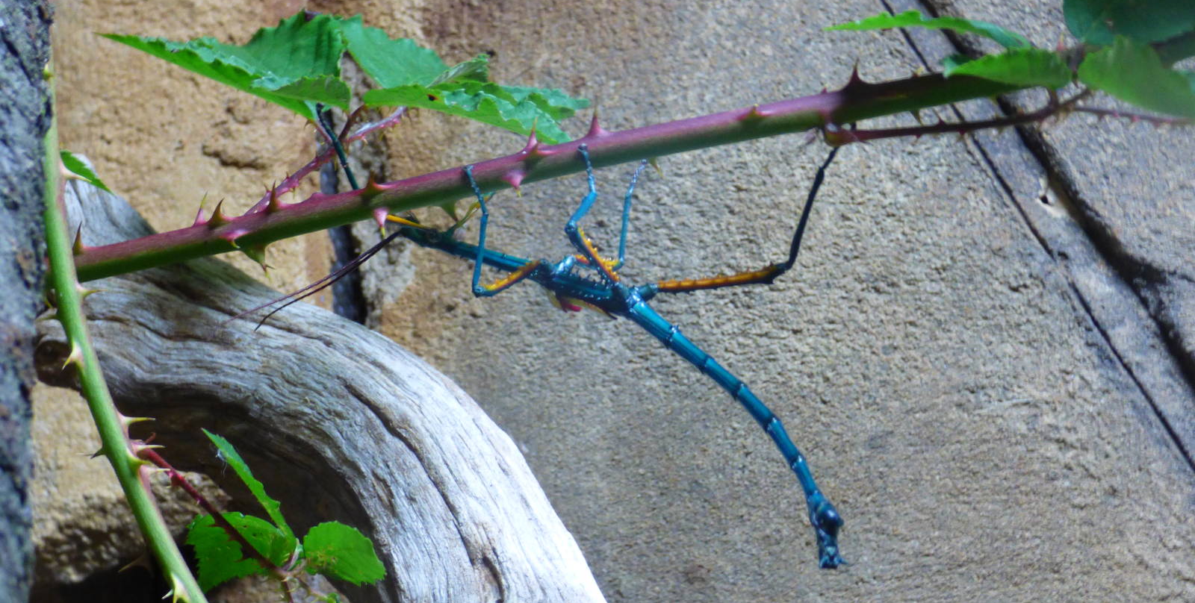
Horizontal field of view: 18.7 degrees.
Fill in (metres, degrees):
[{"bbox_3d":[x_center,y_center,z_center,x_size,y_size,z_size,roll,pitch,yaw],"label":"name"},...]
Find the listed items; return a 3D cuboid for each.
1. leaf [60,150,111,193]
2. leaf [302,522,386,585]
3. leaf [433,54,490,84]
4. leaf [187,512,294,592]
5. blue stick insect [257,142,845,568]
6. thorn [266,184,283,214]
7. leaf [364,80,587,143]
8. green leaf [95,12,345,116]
[{"bbox_3d":[-0.122,-0.031,0.860,0.013,0.010,0.010,0,0,0],"label":"leaf"},{"bbox_3d":[-0.059,0.059,0.850,0.019,0.015,0.009,0,0,0],"label":"leaf"},{"bbox_3d":[-0.032,-0.055,0.865,0.013,0.007,0.010,0,0,0],"label":"leaf"},{"bbox_3d":[-0.084,0.059,0.855,0.026,0.018,0.012,0,0,0],"label":"leaf"},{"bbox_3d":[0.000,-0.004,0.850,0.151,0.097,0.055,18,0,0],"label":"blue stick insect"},{"bbox_3d":[-0.075,-0.024,0.845,0.004,0.007,0.004,0,0,0],"label":"thorn"},{"bbox_3d":[-0.029,-0.045,0.850,0.052,0.015,0.028,0,0,0],"label":"leaf"},{"bbox_3d":[-0.087,-0.056,0.855,0.059,0.025,0.032,0,0,0],"label":"green leaf"}]

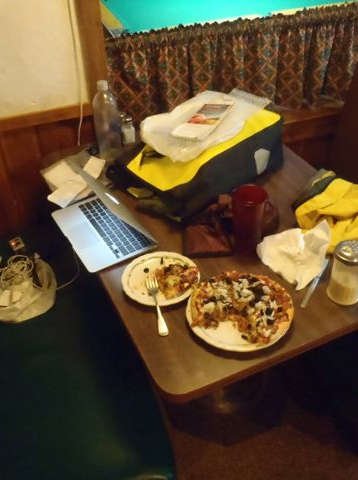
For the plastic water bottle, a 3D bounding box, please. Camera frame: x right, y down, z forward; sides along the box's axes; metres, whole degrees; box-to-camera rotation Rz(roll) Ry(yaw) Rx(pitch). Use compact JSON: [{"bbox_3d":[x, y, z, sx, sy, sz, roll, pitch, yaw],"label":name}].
[{"bbox_3d":[-0.241,-0.394,1.710,0.083,0.259,0.083,-17,40,-18],"label":"plastic water bottle"}]

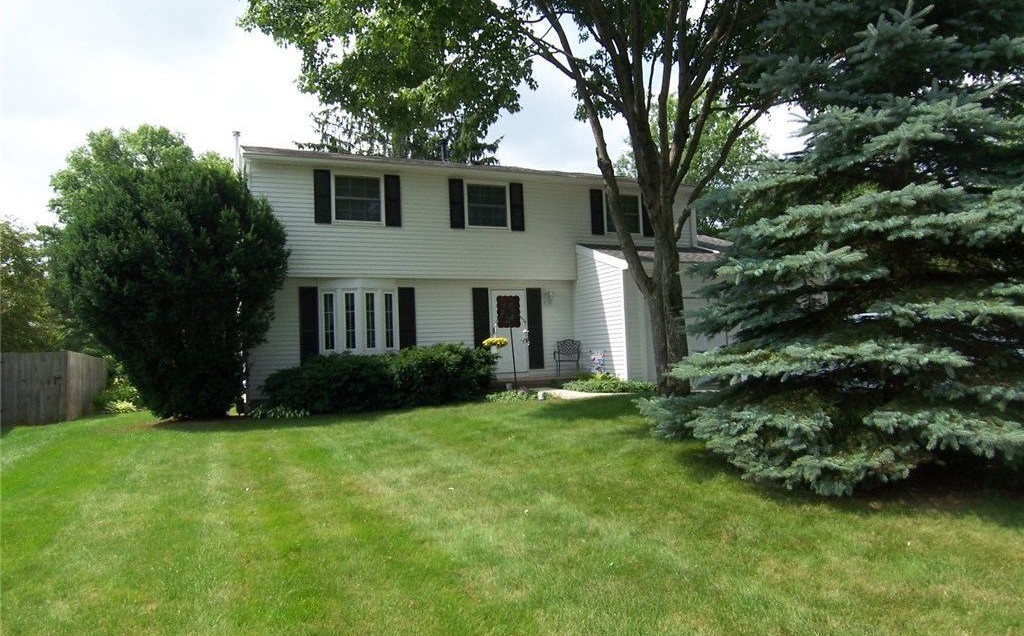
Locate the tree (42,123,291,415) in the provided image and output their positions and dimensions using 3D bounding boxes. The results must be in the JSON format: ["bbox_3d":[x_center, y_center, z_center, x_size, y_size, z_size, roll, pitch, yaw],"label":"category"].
[{"bbox_3d":[-6.420,-0.770,13.000,4.100,5.400,4.000,-1,-4,-23],"label":"tree"}]

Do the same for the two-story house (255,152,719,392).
[{"bbox_3d":[-0.504,-1.332,19.288,13.320,6.750,10.650,-1,-4,-23],"label":"two-story house"}]

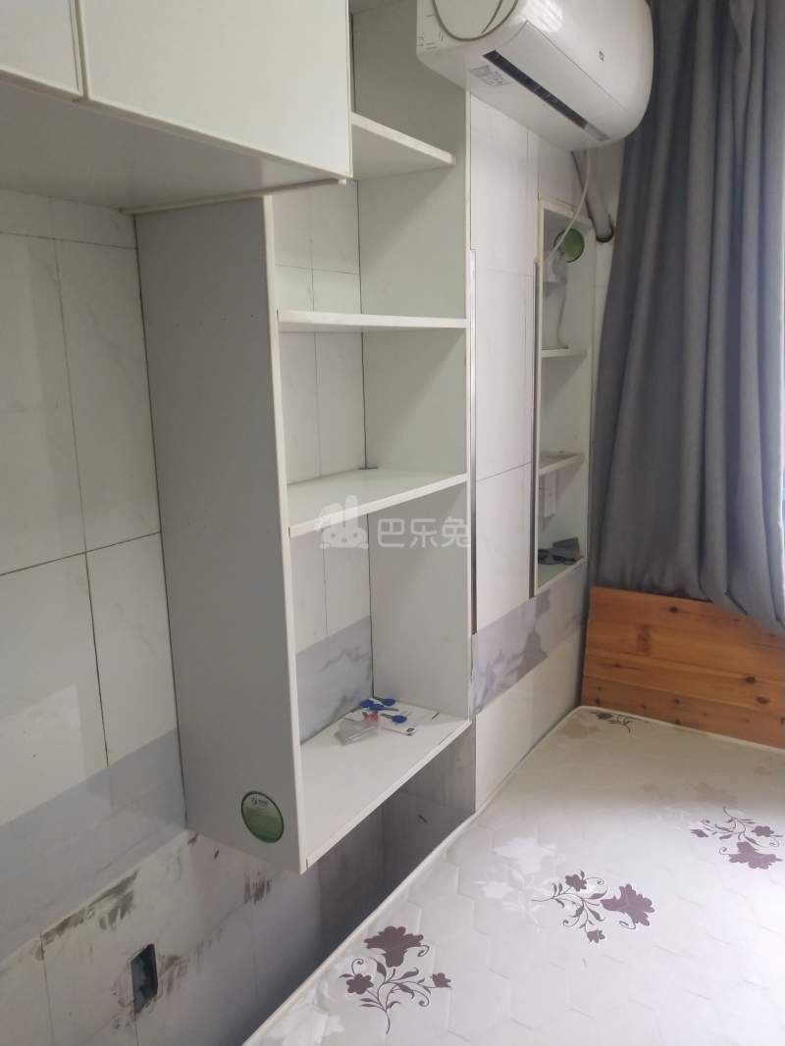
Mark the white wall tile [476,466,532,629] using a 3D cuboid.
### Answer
[{"bbox_3d":[0.250,0.048,2.110,0.030,0.338,0.320,5,13,30],"label":"white wall tile"}]

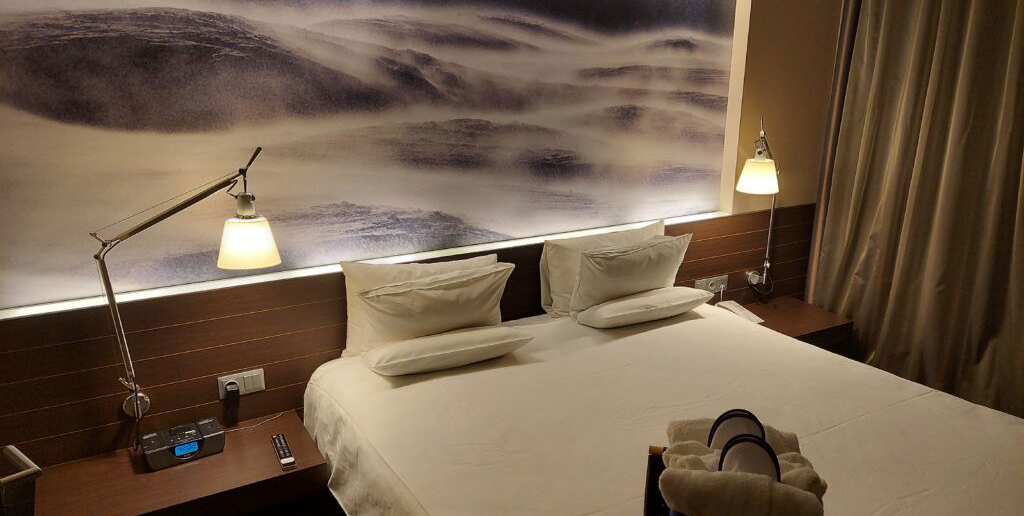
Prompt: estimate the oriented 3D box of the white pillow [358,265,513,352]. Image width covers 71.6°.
[{"bbox_3d":[-0.262,0.215,2.605,0.620,0.330,0.140,-9,12,-28],"label":"white pillow"}]

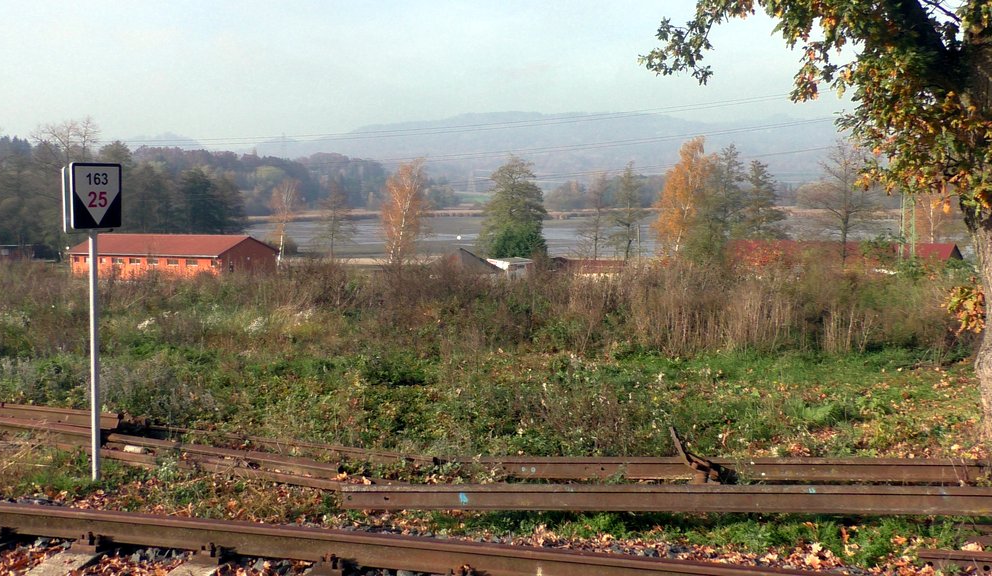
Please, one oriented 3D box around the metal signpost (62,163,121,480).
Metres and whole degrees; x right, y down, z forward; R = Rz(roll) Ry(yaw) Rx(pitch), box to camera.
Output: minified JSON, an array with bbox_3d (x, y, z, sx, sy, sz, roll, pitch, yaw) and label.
[{"bbox_3d":[-2.754,0.244,7.405,0.120,2.179,0.380,3,6,34],"label":"metal signpost"}]

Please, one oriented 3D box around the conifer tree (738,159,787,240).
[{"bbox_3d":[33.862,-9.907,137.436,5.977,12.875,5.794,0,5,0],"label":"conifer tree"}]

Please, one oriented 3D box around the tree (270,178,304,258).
[{"bbox_3d":[-24.188,-7.554,125.555,3.866,10.158,3.747,0,5,0],"label":"tree"}]

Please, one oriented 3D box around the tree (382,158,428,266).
[{"bbox_3d":[-10.999,-8.985,131.418,5.479,13.281,5.311,0,5,0],"label":"tree"}]

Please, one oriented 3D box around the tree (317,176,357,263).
[{"bbox_3d":[-20.431,-8.650,139.506,4.800,11.285,4.653,0,5,0],"label":"tree"}]

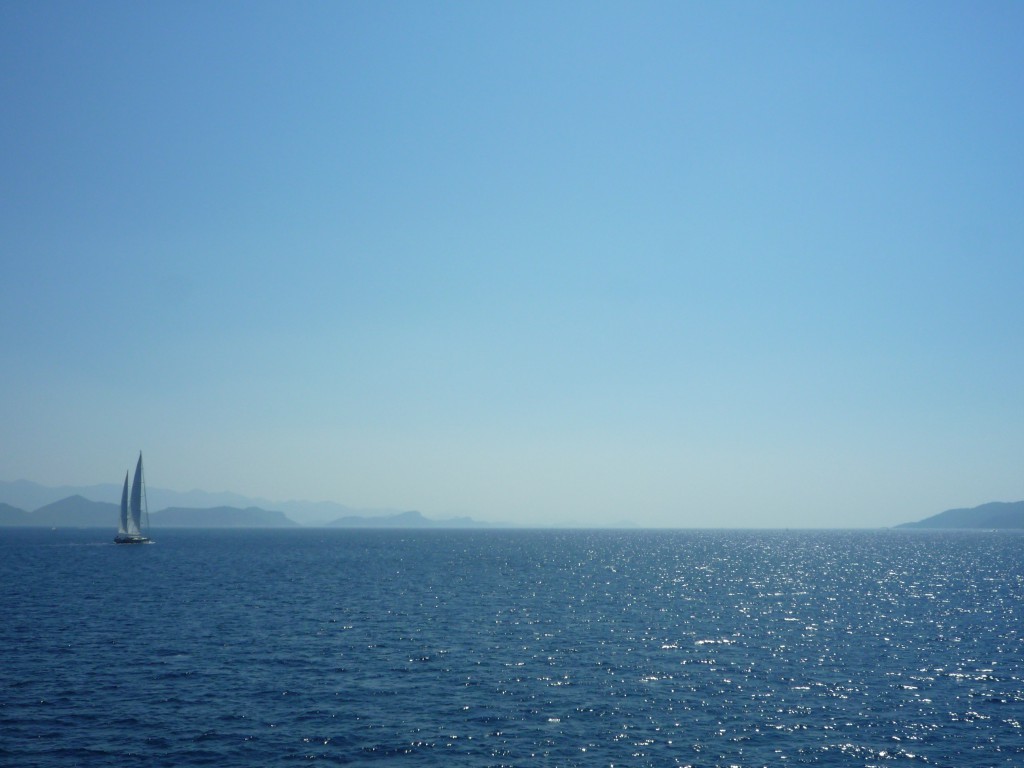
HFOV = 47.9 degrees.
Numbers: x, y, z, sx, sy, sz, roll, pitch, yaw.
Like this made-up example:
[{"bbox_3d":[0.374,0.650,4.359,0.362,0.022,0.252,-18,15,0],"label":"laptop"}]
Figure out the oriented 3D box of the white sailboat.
[{"bbox_3d":[-137.010,41.337,422.646,6.400,34.000,29.000,-1,-7,8],"label":"white sailboat"}]

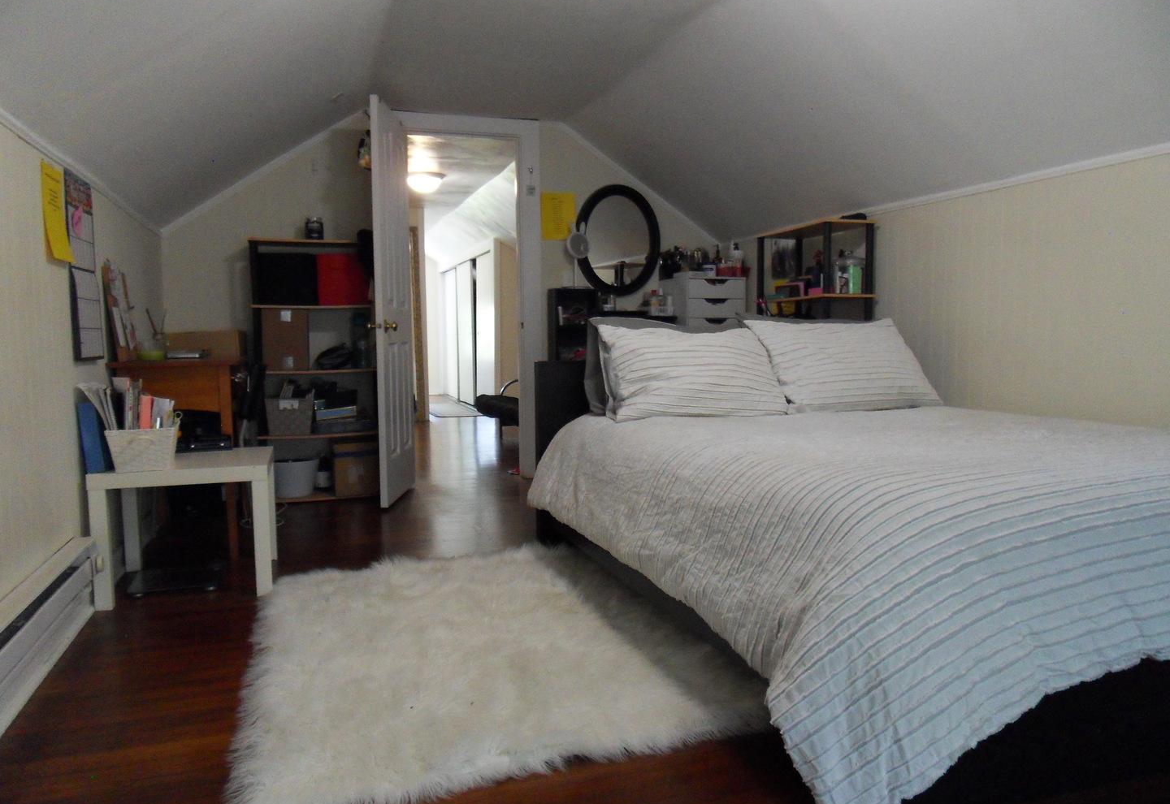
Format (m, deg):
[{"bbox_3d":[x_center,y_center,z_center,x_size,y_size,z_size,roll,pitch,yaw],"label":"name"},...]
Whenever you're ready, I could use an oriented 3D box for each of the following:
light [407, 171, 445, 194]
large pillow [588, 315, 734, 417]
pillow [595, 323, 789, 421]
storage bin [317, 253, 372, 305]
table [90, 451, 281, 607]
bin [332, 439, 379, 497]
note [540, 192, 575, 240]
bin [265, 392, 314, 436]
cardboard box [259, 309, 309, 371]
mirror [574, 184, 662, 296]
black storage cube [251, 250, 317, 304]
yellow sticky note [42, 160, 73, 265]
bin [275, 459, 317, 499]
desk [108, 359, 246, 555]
[{"bbox_3d":[-1.301,-1.764,6.575,0.320,0.130,0.320,-2,5,-19],"label":"light"},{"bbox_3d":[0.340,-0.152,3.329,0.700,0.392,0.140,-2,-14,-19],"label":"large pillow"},{"bbox_3d":[0.417,-0.121,3.124,0.710,0.432,0.160,-2,-33,-19],"label":"pillow"},{"bbox_3d":[-1.320,-0.661,4.420,0.265,0.270,0.270,-2,5,-19],"label":"storage bin"},{"bbox_3d":[-1.440,0.434,2.993,0.550,0.450,0.550,-2,5,-19],"label":"table"},{"bbox_3d":[-1.270,0.355,4.510,0.240,0.290,0.270,-2,5,-19],"label":"bin"},{"bbox_3d":[-0.162,-1.134,4.951,0.216,0.282,0.008,-2,5,-19],"label":"note"},{"bbox_3d":[-1.592,0.068,4.380,0.239,0.200,0.260,-2,5,-19],"label":"bin"},{"bbox_3d":[-1.575,-0.330,4.279,0.225,0.310,0.260,-2,5,-19],"label":"cardboard box"},{"bbox_3d":[0.208,-1.002,5.076,0.570,0.692,0.040,-2,5,-19],"label":"mirror"},{"bbox_3d":[-1.589,-0.646,4.327,0.300,0.265,0.270,-2,5,-19],"label":"black storage cube"},{"bbox_3d":[-1.529,-0.544,2.357,0.030,0.275,0.216,-2,5,-19],"label":"yellow sticky note"},{"bbox_3d":[-1.560,0.390,4.345,0.270,0.205,0.270,-2,5,-19],"label":"bin"},{"bbox_3d":[-1.704,0.219,3.534,0.430,0.790,0.830,-2,5,-19],"label":"desk"}]

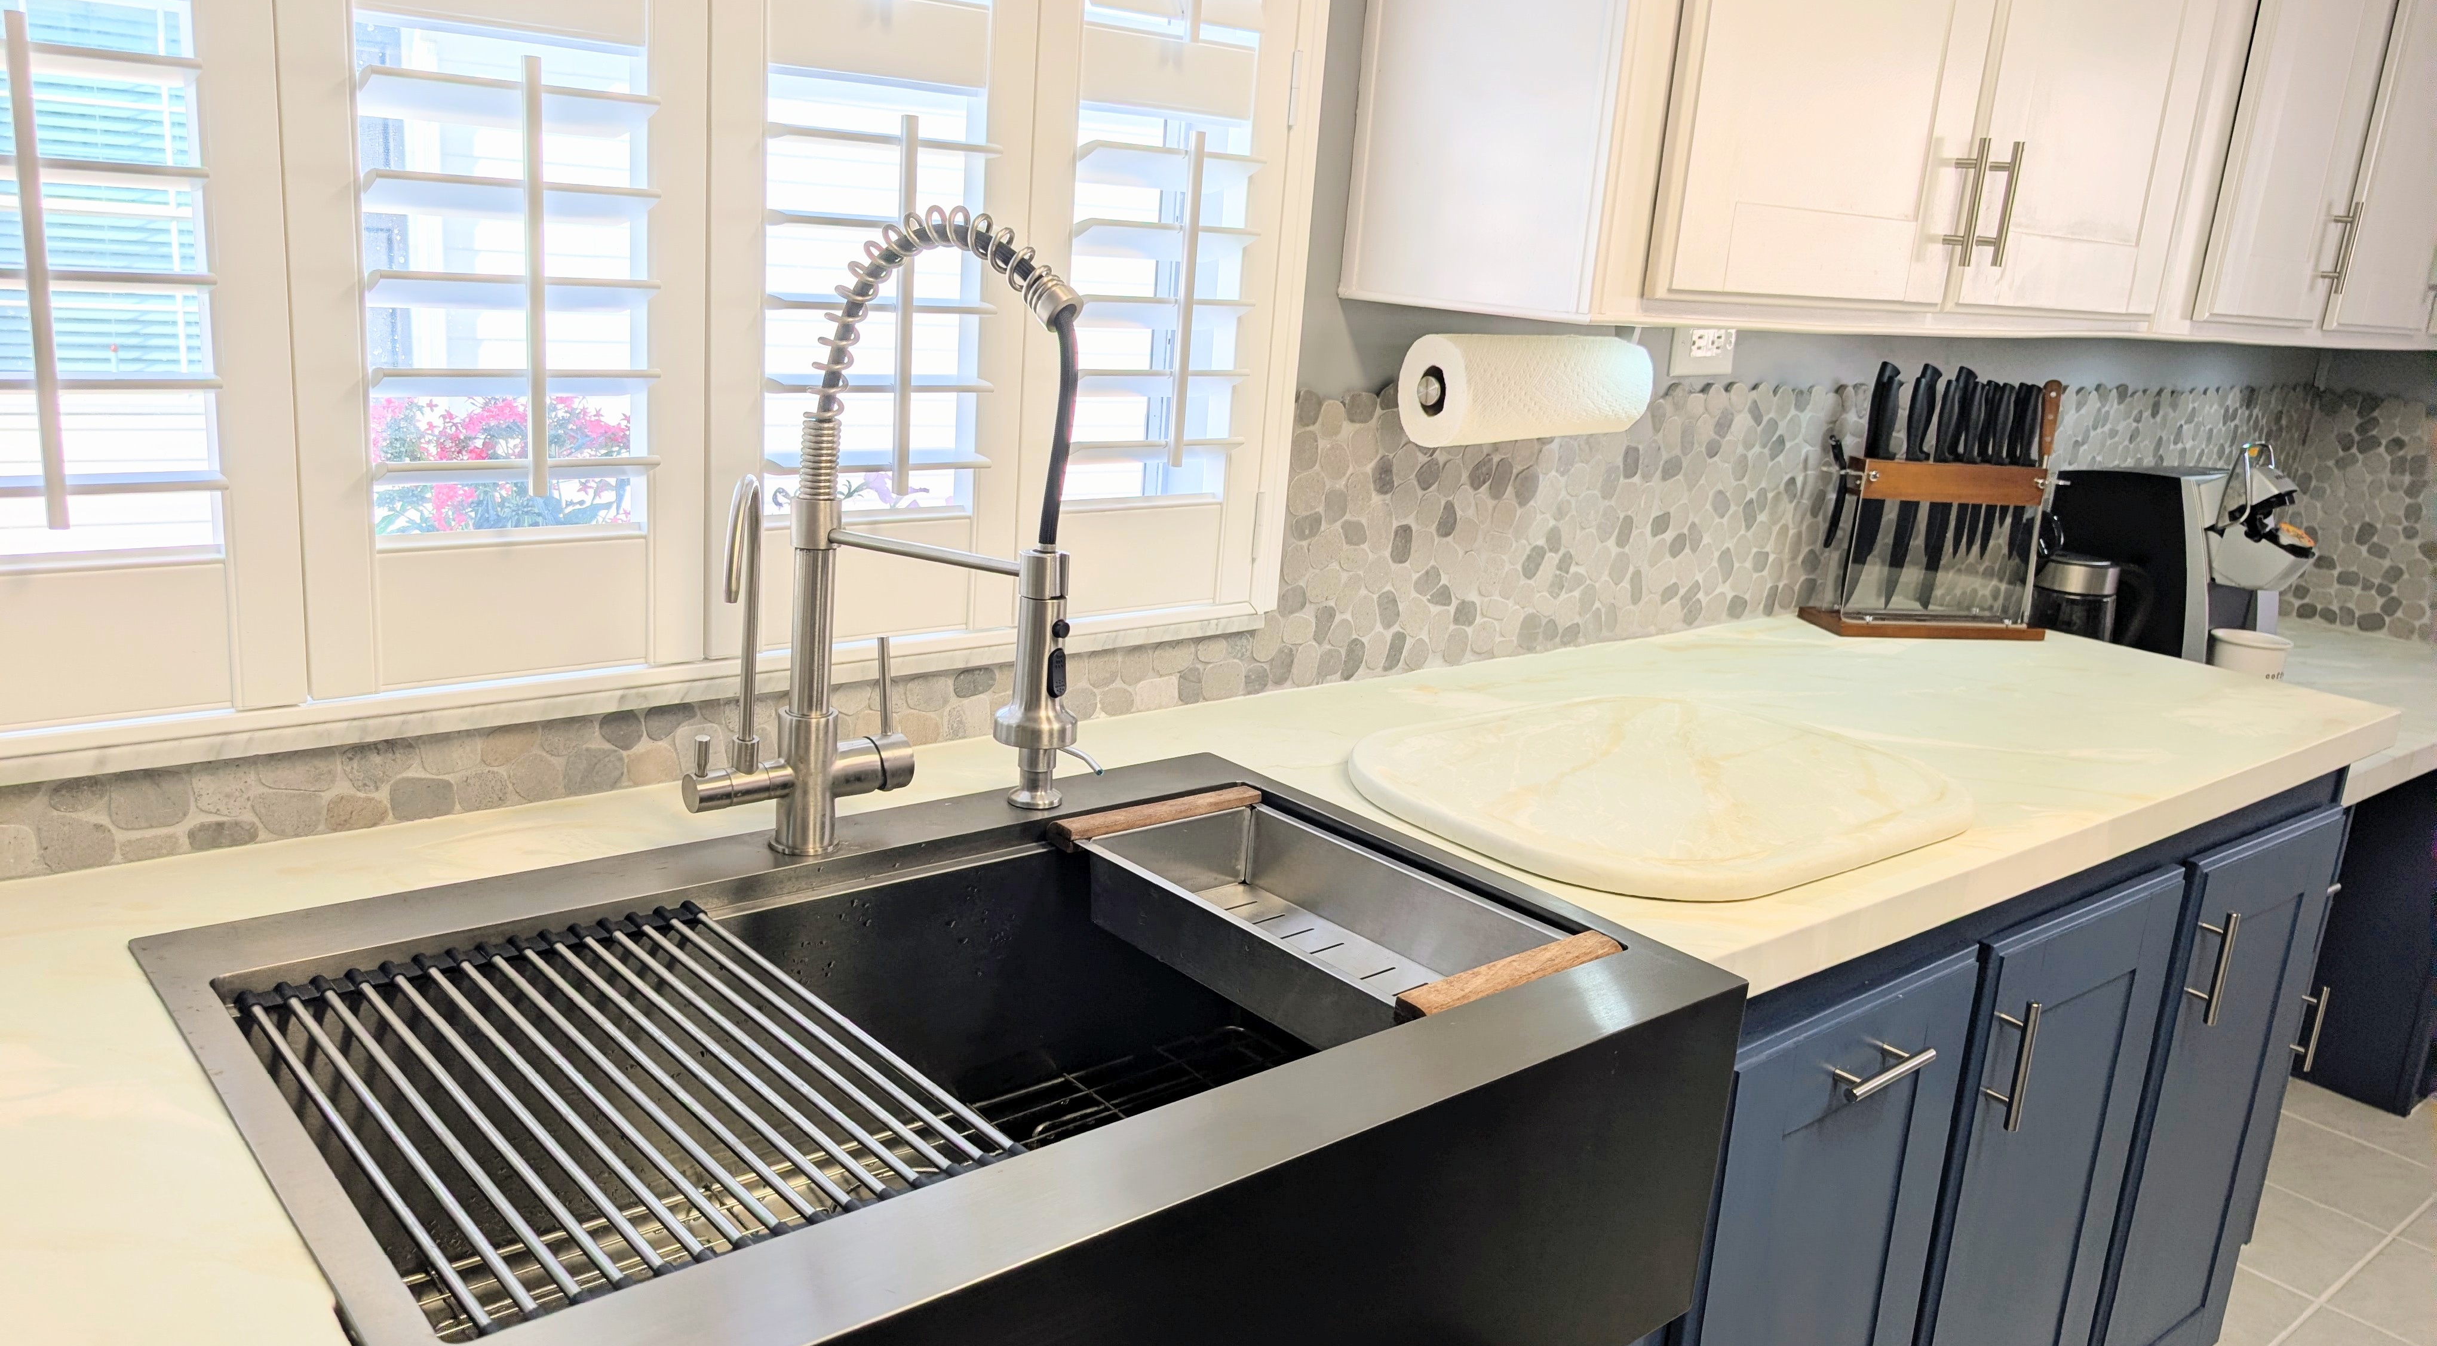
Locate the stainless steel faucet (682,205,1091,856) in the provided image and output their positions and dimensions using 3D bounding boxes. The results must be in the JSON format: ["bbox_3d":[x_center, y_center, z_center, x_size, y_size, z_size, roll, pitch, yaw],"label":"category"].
[{"bbox_3d":[-0.213,-0.079,1.134,0.261,0.458,0.189,13,17,31],"label":"stainless steel faucet"}]

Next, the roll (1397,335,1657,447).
[{"bbox_3d":[0.323,-0.297,1.764,0.268,0.110,0.110,-8,19,-36],"label":"roll"}]

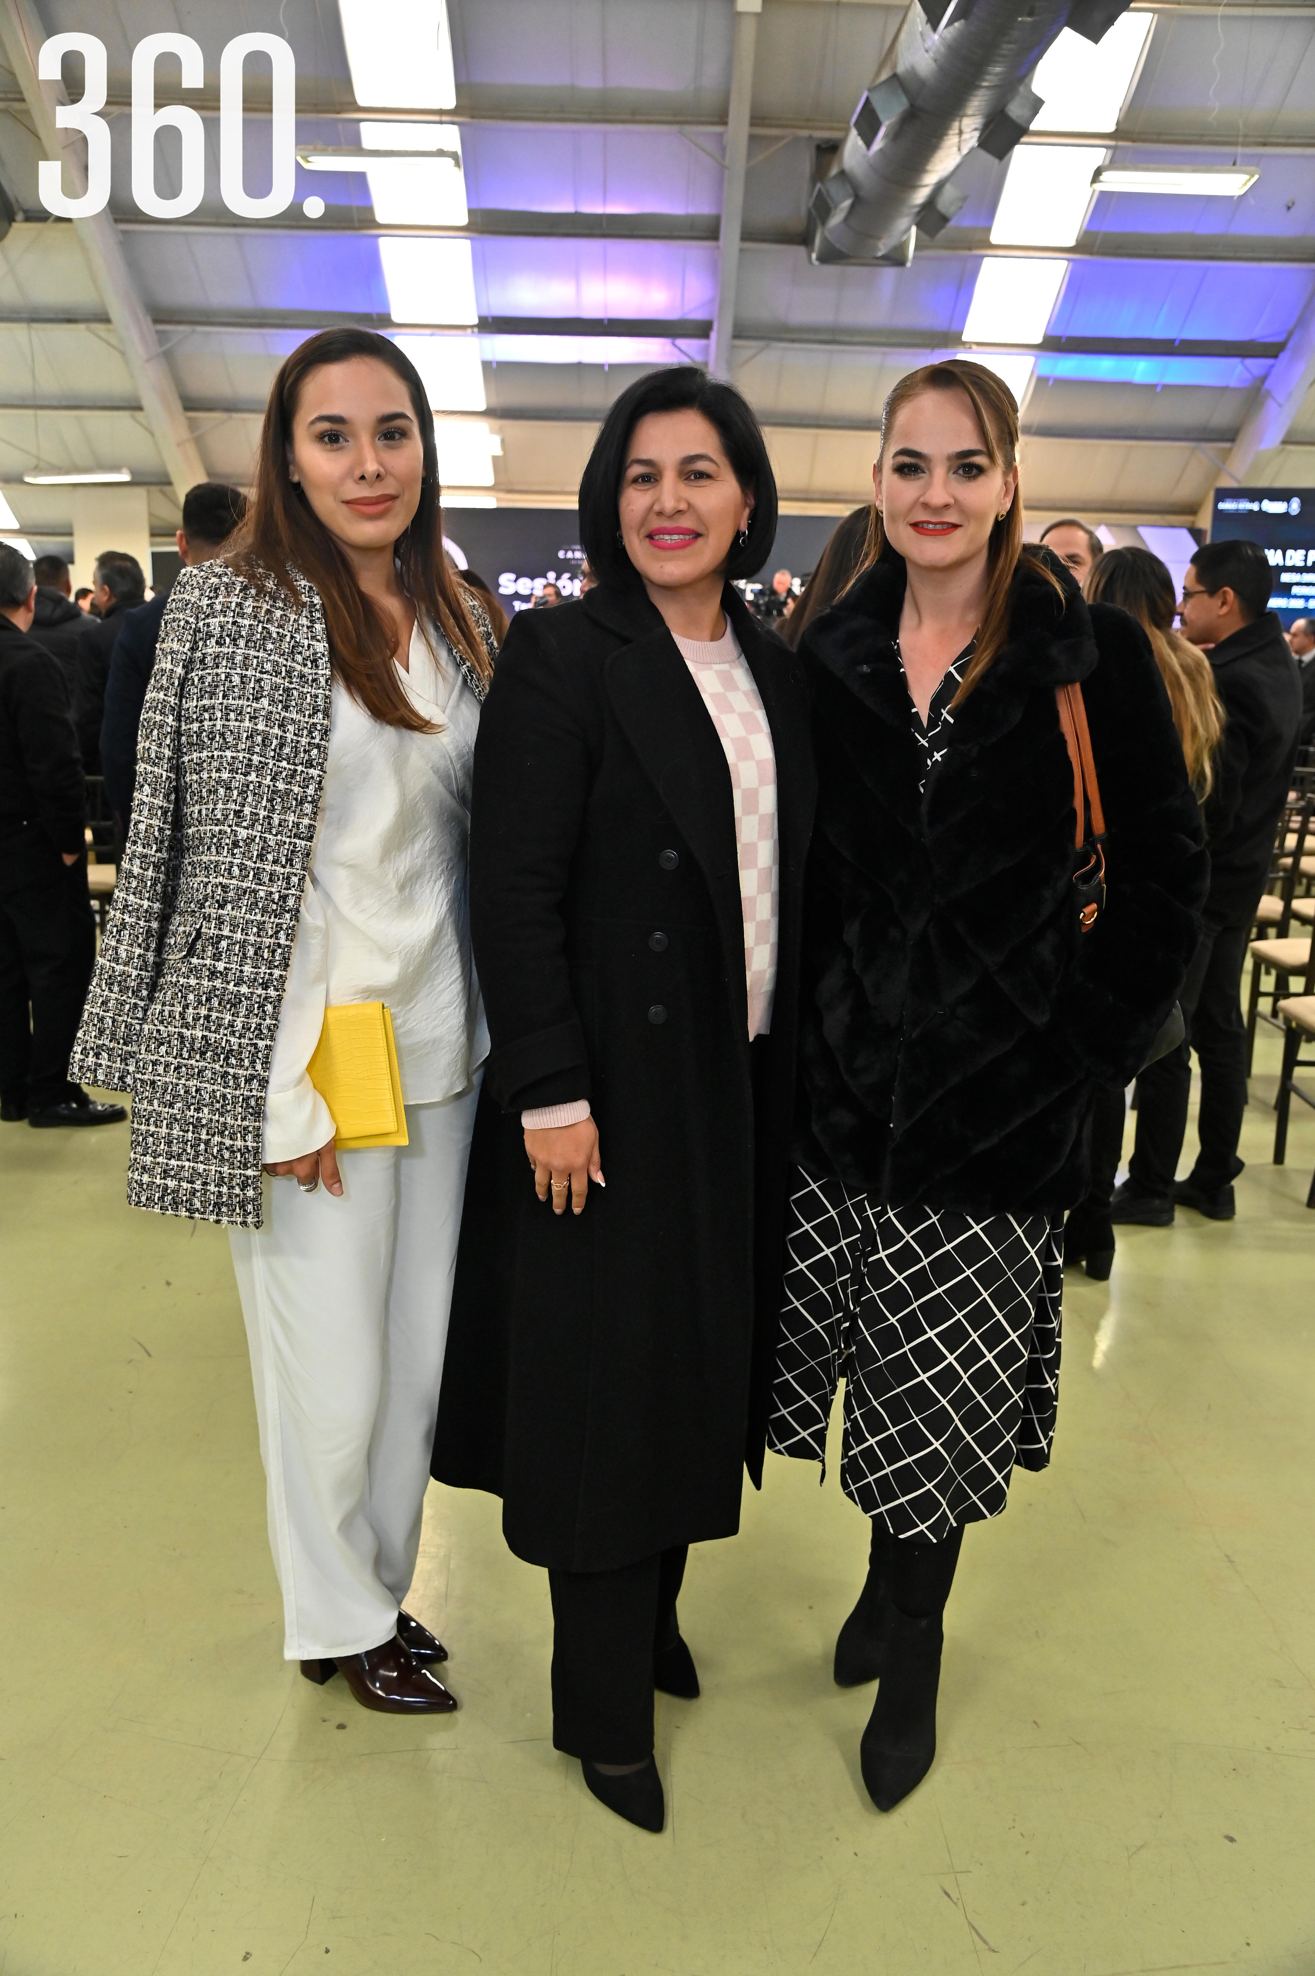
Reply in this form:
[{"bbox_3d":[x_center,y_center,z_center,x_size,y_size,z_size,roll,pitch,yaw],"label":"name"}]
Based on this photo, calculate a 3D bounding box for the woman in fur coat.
[{"bbox_3d":[0.377,0.124,1.871,0.553,1.666,0.435,5,11,16],"label":"woman in fur coat"}]

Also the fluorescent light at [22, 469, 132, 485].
[{"bbox_3d":[-6.384,-5.623,16.900,1.230,0.110,0.250,3,11,8],"label":"fluorescent light"}]

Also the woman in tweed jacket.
[{"bbox_3d":[-0.433,0.083,1.898,0.524,1.690,0.415,-6,13,-35],"label":"woman in tweed jacket"}]

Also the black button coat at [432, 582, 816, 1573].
[{"bbox_3d":[-0.033,0.114,1.876,0.504,1.176,0.405,-3,11,-22],"label":"black button coat"}]

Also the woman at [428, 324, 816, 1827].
[{"bbox_3d":[-0.028,0.121,1.862,0.504,1.651,0.445,-3,11,-22],"label":"woman"}]

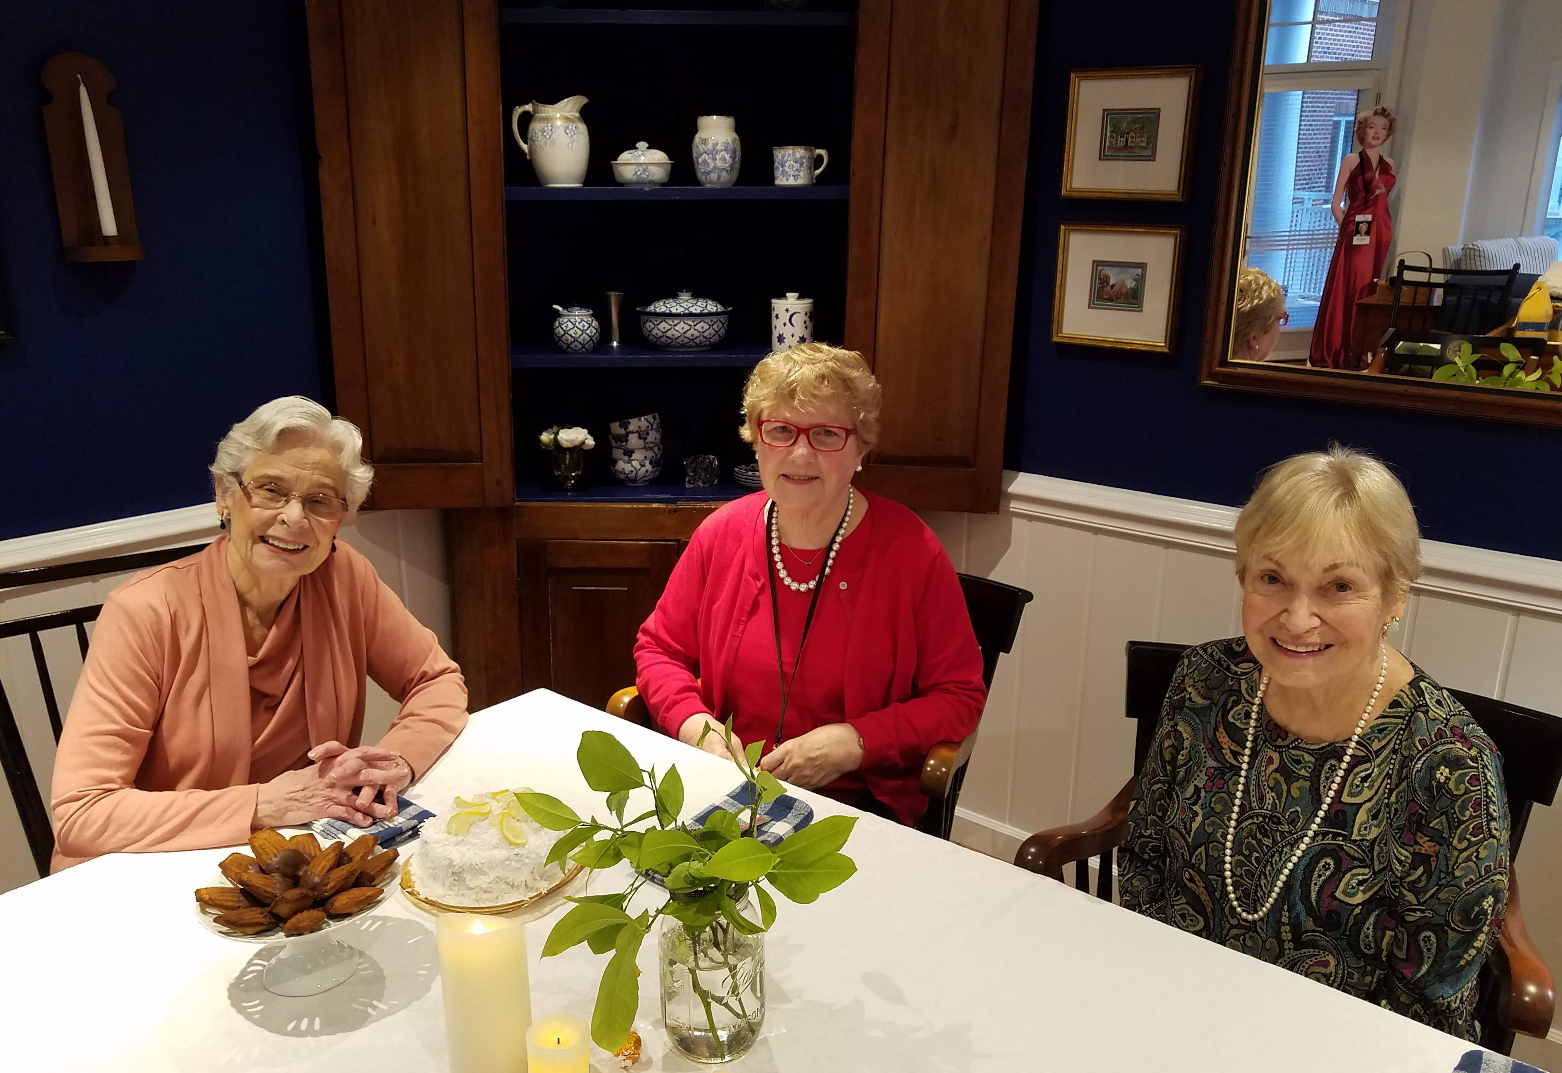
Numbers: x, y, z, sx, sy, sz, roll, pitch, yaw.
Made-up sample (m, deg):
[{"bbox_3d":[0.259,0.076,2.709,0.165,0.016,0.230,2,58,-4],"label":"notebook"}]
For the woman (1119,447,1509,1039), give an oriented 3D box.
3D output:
[{"bbox_3d":[0.606,0.504,1.435,0.470,1.270,0.670,10,18,28],"label":"woman"}]

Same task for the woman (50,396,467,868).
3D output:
[{"bbox_3d":[-0.725,0.439,1.639,0.510,1.230,0.660,-12,20,-38],"label":"woman"}]

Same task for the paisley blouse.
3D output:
[{"bbox_3d":[0.575,0.398,1.298,0.430,0.570,0.350,12,18,35],"label":"paisley blouse"}]

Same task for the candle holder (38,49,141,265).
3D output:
[{"bbox_3d":[-1.058,-0.586,1.822,0.088,0.315,0.118,14,20,40],"label":"candle holder"}]

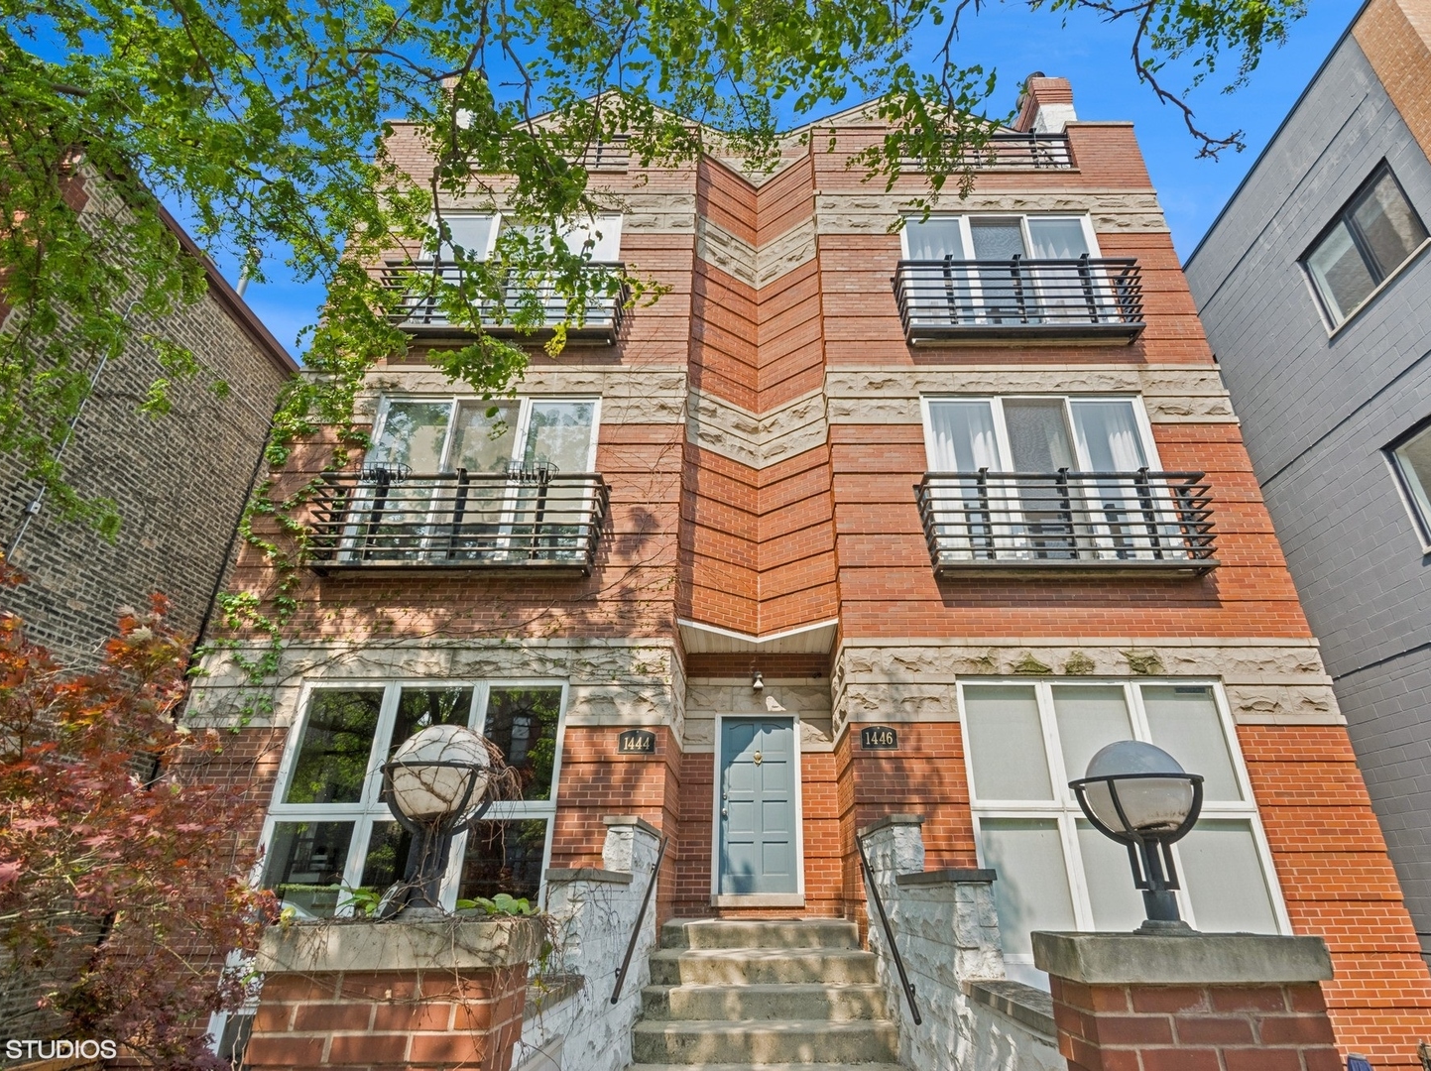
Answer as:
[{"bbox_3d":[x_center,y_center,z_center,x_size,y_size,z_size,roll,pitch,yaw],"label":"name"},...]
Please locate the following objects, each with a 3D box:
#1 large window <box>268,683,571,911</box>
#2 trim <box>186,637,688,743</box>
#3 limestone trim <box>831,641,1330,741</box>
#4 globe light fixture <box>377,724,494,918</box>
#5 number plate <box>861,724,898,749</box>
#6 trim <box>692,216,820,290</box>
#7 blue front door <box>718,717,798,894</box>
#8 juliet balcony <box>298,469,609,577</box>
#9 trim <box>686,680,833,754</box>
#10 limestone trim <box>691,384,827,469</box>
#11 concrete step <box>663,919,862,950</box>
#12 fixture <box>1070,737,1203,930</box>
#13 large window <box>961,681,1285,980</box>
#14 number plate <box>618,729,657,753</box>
[{"bbox_3d":[-2.994,2.687,6.693,2.840,2.430,0.120,0,-24,1],"label":"large window"},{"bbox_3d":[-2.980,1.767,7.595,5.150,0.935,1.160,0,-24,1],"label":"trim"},{"bbox_3d":[3.896,1.755,7.523,5.022,0.873,1.200,0,-25,1],"label":"limestone trim"},{"bbox_3d":[-0.909,0.921,2.199,0.370,0.579,0.370,0,-25,1],"label":"globe light fixture"},{"bbox_3d":[1.654,2.045,6.782,0.375,0.230,0.030,0,-25,1],"label":"number plate"},{"bbox_3d":[0.658,-4.445,10.556,1.800,0.910,0.680,0,-25,1],"label":"trim"},{"bbox_3d":[0.517,3.191,7.987,0.907,1.965,0.060,0,-24,1],"label":"blue front door"},{"bbox_3d":[-2.886,-0.128,7.634,3.130,1.180,0.390,0,-24,1],"label":"juliet balcony"},{"bbox_3d":[0.530,2.223,8.265,1.820,0.900,0.140,0,-24,1],"label":"trim"},{"bbox_3d":[0.570,-1.477,9.211,1.830,0.900,0.640,0,-24,1],"label":"limestone trim"},{"bbox_3d":[0.432,4.041,6.866,1.863,0.193,1.100,0,-25,1],"label":"concrete step"},{"bbox_3d":[1.297,0.889,2.017,0.368,0.525,0.368,0,-24,1],"label":"fixture"},{"bbox_3d":[3.912,2.721,6.520,2.702,2.650,0.150,0,-25,1],"label":"large window"},{"bbox_3d":[-0.792,2.087,6.797,0.375,0.230,0.030,0,-25,1],"label":"number plate"}]

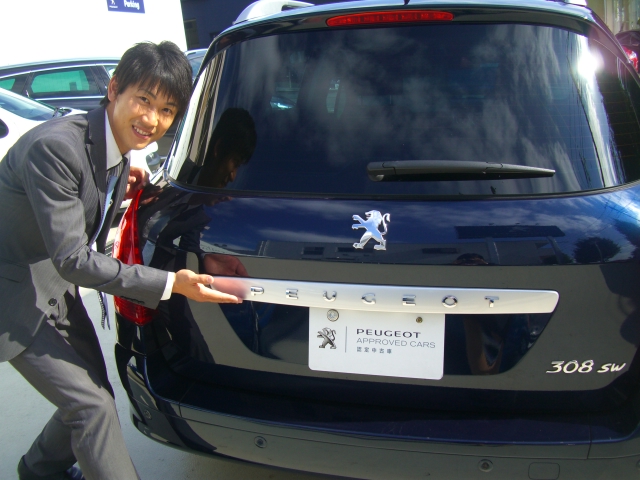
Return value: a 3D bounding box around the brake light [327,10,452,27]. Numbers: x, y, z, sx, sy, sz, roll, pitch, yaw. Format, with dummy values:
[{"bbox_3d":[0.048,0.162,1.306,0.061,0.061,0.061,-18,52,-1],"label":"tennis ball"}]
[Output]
[{"bbox_3d":[0.176,-0.562,1.780,0.320,0.034,0.040,2,11,12],"label":"brake light"}]

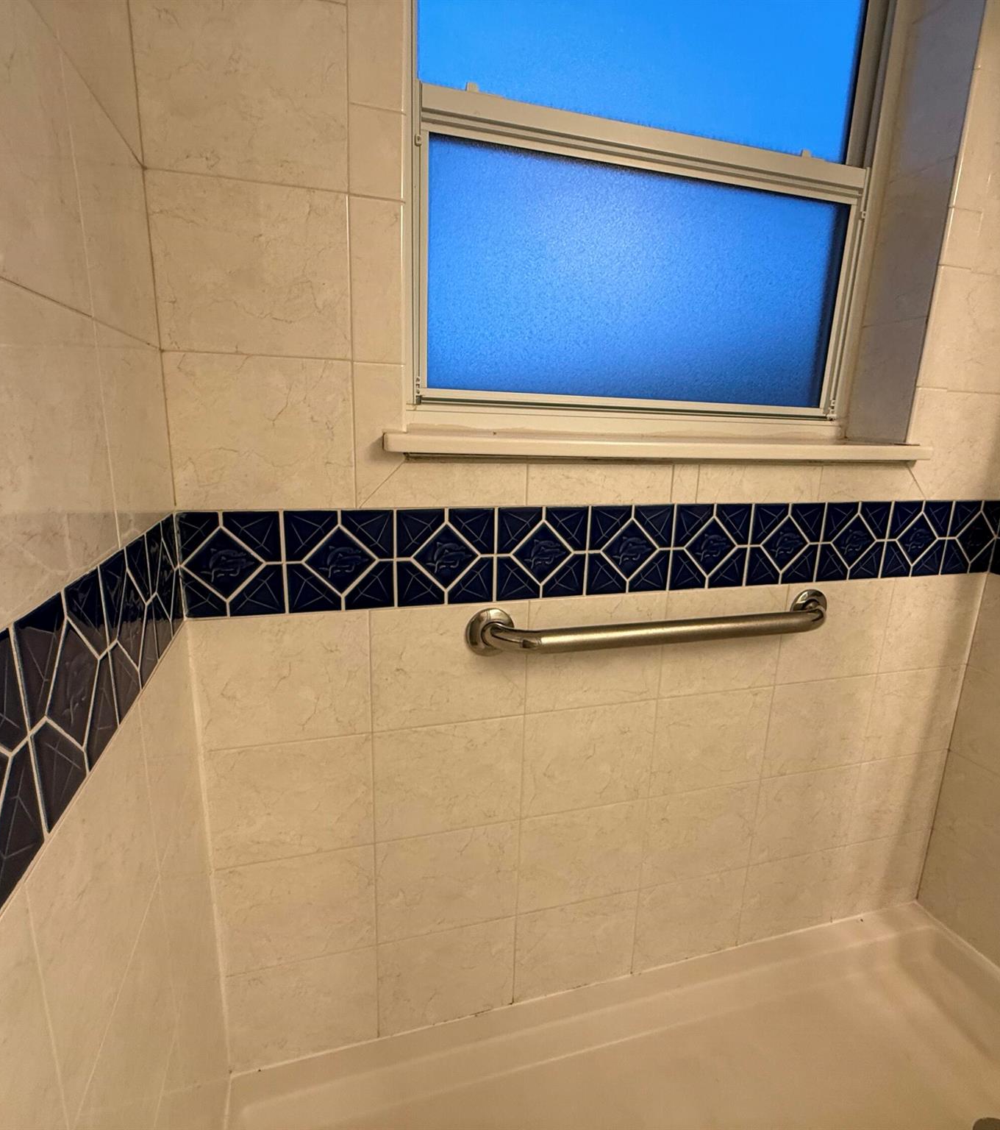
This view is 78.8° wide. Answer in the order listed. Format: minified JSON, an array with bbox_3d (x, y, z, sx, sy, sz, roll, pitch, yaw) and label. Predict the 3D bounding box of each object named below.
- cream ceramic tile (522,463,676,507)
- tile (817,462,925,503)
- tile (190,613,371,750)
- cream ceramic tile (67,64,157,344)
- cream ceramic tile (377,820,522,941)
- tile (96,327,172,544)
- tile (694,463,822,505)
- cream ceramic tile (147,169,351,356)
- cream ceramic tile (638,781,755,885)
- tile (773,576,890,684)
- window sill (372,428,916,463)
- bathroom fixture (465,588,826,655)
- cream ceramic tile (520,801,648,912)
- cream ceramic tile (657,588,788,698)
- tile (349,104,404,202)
[{"bbox_3d":[0.161,-0.129,0.967,0.249,0.067,0.010,-2,14,-16],"label":"cream ceramic tile"},{"bbox_3d":[0.696,-0.155,1.131,0.255,0.074,0.010,-2,14,-16],"label":"tile"},{"bbox_3d":[-0.318,0.168,0.904,0.247,0.200,0.010,-2,14,-16],"label":"tile"},{"bbox_3d":[-0.383,-0.333,0.609,0.009,0.196,0.241,-2,14,-16],"label":"cream ceramic tile"},{"bbox_3d":[-0.088,0.548,1.059,0.249,0.197,0.010,-2,14,-16],"label":"cream ceramic tile"},{"bbox_3d":[-0.390,-0.139,0.658,0.010,0.197,0.248,-2,14,-16],"label":"tile"},{"bbox_3d":[0.446,-0.140,1.043,0.250,0.065,0.009,-2,14,-16],"label":"tile"},{"bbox_3d":[-0.309,-0.373,0.774,0.232,0.199,0.010,-2,14,-16],"label":"cream ceramic tile"},{"bbox_3d":[0.394,0.528,1.200,0.249,0.197,0.010,-2,14,-16],"label":"cream ceramic tile"},{"bbox_3d":[0.646,0.128,1.178,0.250,0.199,0.010,-2,14,-16],"label":"tile"},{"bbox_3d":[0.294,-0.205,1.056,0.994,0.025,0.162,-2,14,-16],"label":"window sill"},{"bbox_3d":[0.292,0.104,1.011,0.696,0.078,0.077,-2,14,-16],"label":"bathroom fixture"},{"bbox_3d":[0.152,0.534,1.121,0.247,0.197,0.009,-2,14,-16],"label":"cream ceramic tile"},{"bbox_3d":[0.408,0.139,1.117,0.251,0.200,0.010,-2,14,-16],"label":"cream ceramic tile"},{"bbox_3d":[-0.158,-0.526,0.782,0.069,0.099,0.010,-2,14,-16],"label":"tile"}]

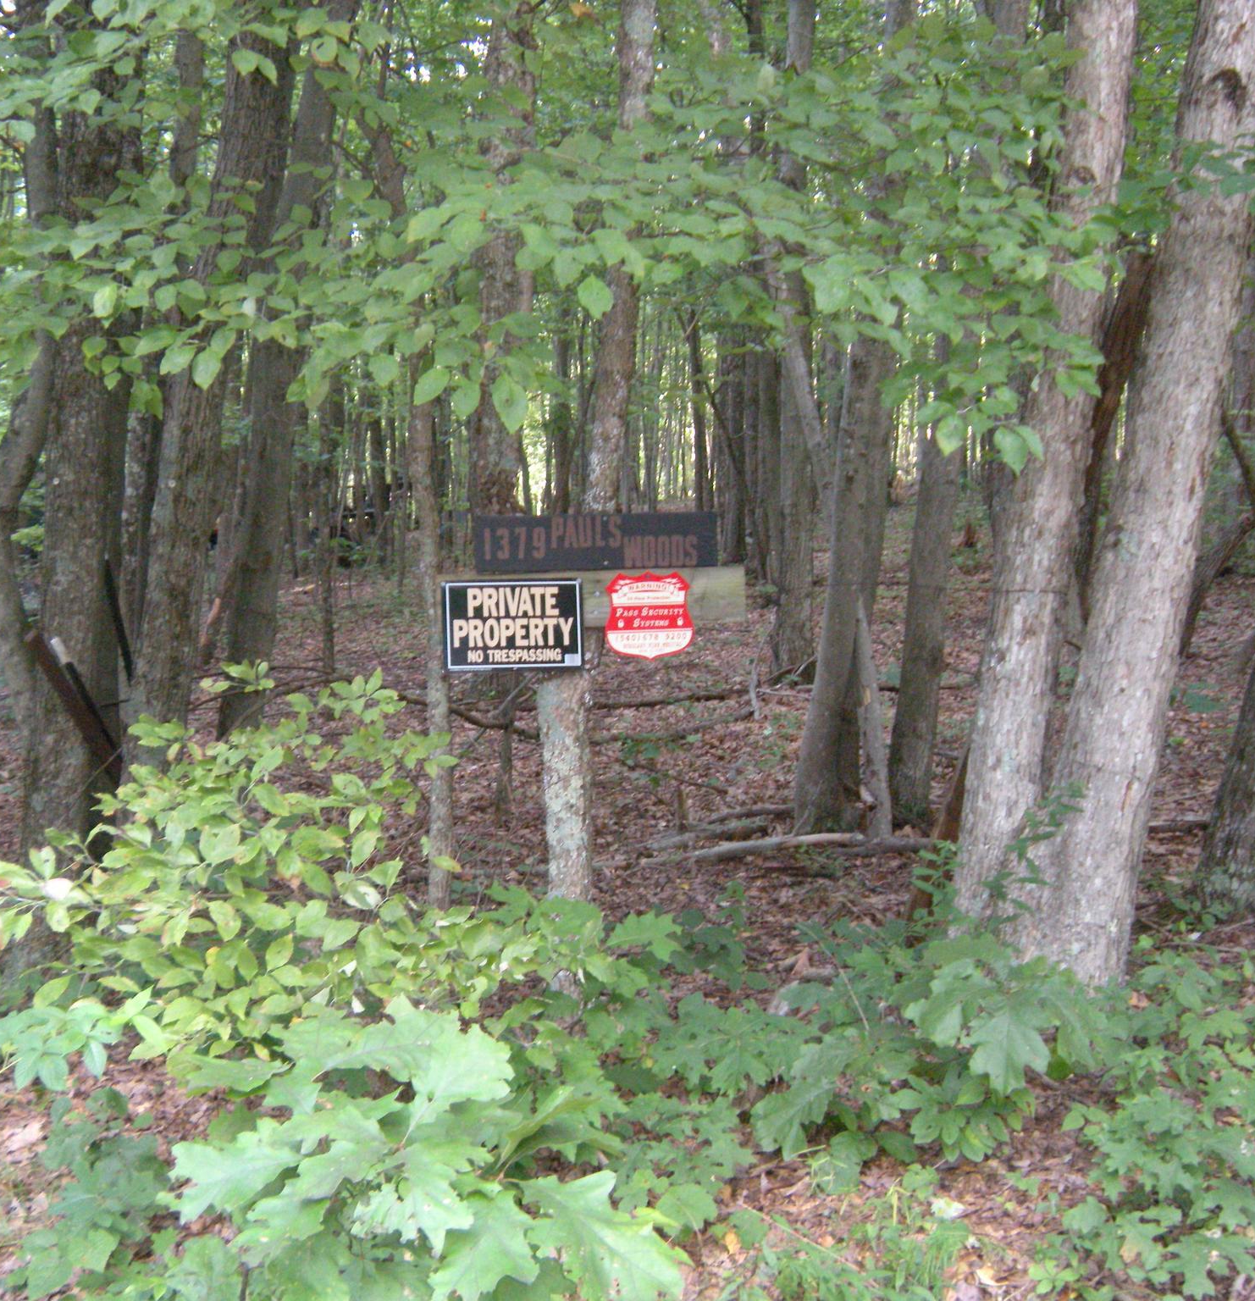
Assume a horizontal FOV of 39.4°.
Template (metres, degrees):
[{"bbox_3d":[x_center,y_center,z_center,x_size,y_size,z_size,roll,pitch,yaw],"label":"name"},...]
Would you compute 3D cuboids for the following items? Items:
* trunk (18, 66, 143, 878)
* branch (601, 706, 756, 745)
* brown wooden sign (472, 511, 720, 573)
[{"bbox_3d":[-1.532,-0.479,4.900,0.330,2.300,0.310,0,1,-12],"label":"trunk"},{"bbox_3d":[0.307,0.455,10.600,1.250,0.100,0.150,-1,2,-34],"label":"branch"},{"bbox_3d":[-0.084,-0.280,4.550,0.635,0.147,0.025,0,1,-10],"label":"brown wooden sign"}]

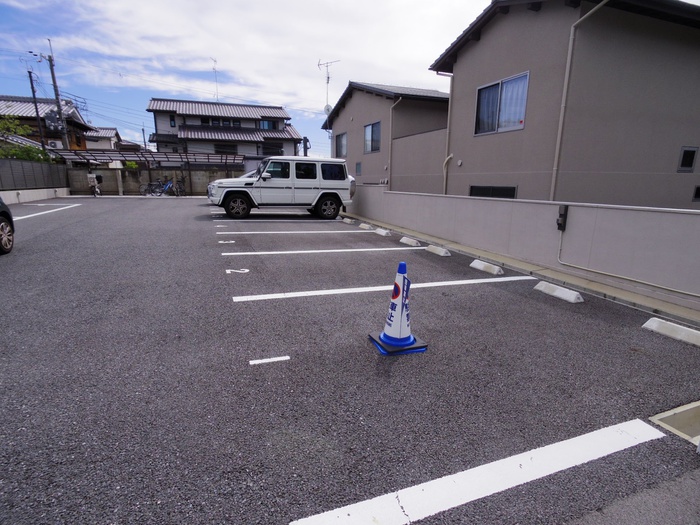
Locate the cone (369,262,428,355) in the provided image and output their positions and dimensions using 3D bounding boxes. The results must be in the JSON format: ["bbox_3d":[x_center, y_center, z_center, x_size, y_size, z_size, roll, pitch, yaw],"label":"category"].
[{"bbox_3d":[0.403,0.341,2.724,0.370,0.700,0.370,-3,14,-19],"label":"cone"}]

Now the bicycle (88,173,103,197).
[{"bbox_3d":[-11.857,-3.646,16.152,0.580,1.100,1.750,-4,14,-20],"label":"bicycle"}]

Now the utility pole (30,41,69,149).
[{"bbox_3d":[-20.603,-9.877,24.108,1.400,10.282,0.700,-4,14,-20],"label":"utility pole"}]

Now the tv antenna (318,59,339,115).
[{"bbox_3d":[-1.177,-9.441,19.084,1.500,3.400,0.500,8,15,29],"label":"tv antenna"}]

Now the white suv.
[{"bbox_3d":[-2.223,-2.525,11.524,4.660,1.950,1.860,-3,14,-20],"label":"white suv"}]

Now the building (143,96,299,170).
[{"bbox_3d":[-12.450,-12.222,35.351,13.580,7.471,9.000,-4,14,-20],"label":"building"}]

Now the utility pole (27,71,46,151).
[{"bbox_3d":[-19.117,-7.773,21.377,0.450,7.462,0.450,-4,14,-20],"label":"utility pole"}]

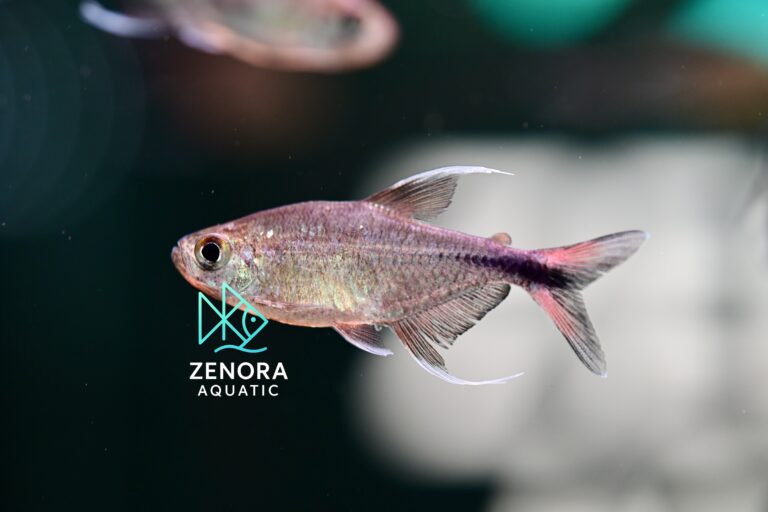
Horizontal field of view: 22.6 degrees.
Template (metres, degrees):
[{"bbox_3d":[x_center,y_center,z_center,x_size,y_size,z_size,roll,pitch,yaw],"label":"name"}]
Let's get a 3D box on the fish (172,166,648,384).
[{"bbox_3d":[0.003,0.001,0.203,0.050,0.023,0.007,5,0,0],"label":"fish"}]

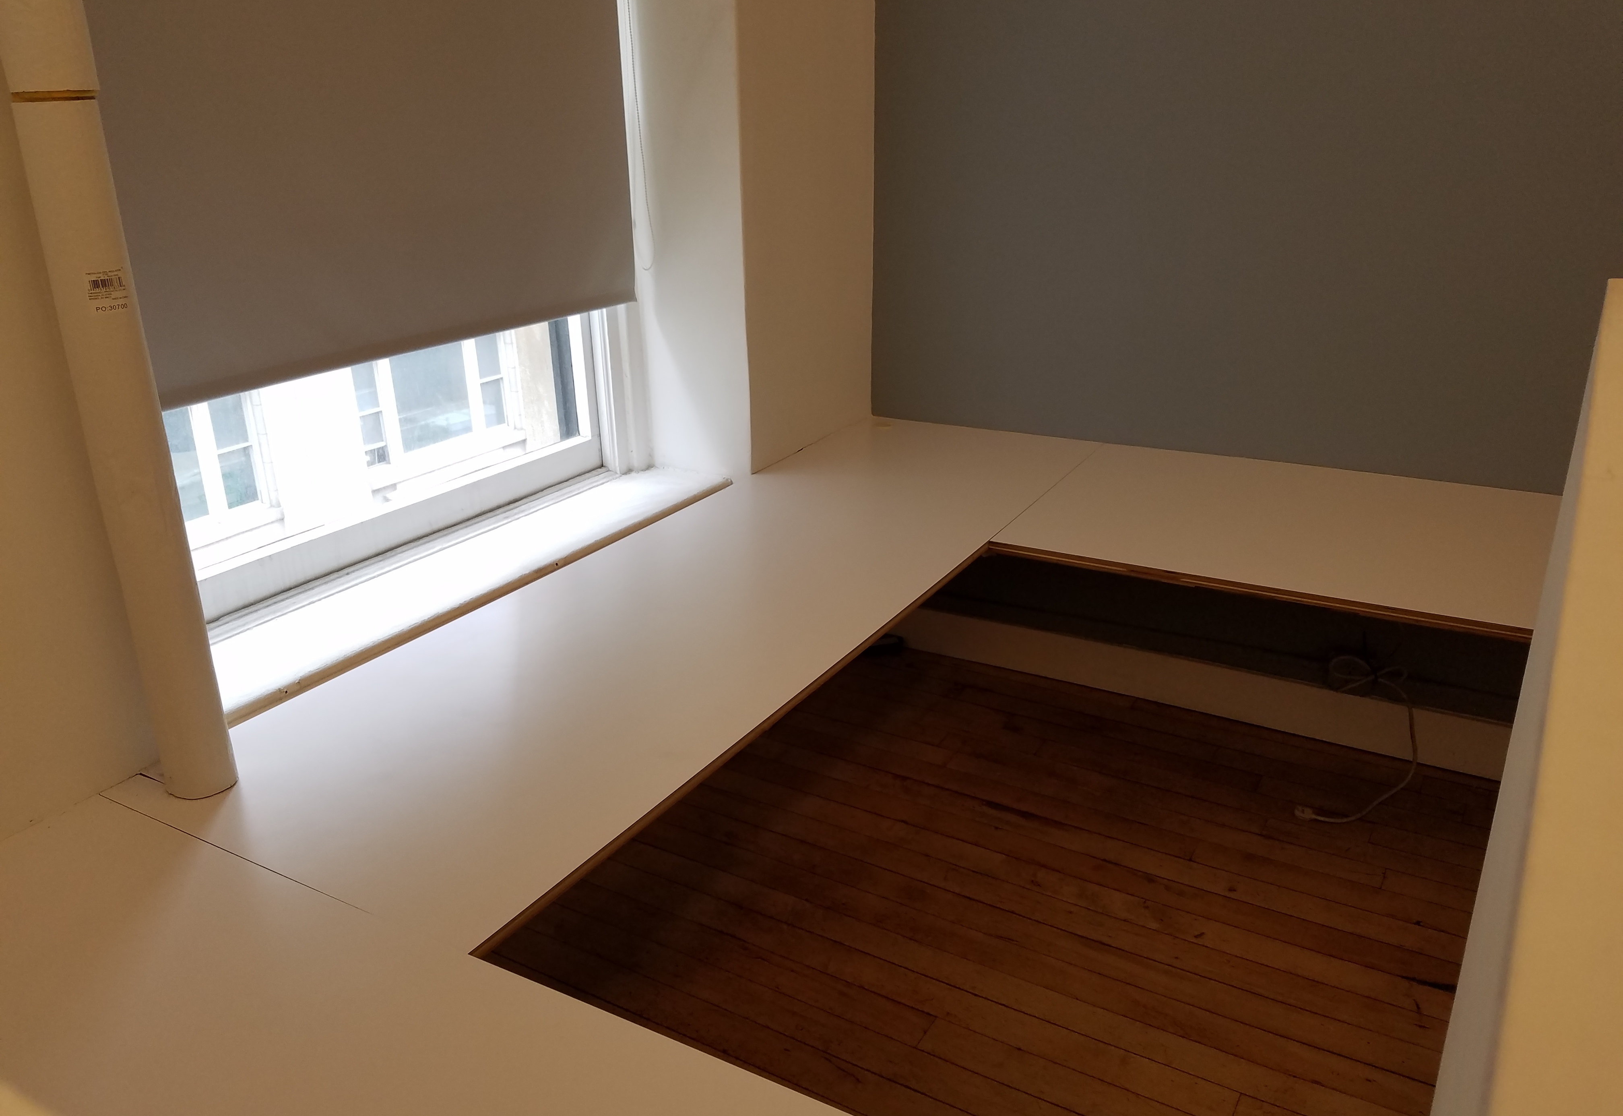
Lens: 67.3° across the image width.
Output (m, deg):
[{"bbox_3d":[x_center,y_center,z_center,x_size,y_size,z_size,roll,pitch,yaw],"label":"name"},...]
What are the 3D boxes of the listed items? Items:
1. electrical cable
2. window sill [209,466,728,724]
[{"bbox_3d":[1.280,0.424,2.822,0.228,0.245,0.357,11,23,28],"label":"electrical cable"},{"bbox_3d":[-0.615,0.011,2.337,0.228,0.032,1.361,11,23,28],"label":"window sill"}]

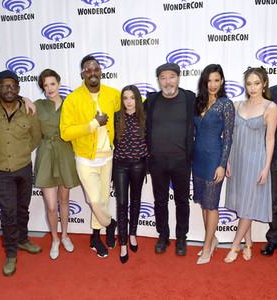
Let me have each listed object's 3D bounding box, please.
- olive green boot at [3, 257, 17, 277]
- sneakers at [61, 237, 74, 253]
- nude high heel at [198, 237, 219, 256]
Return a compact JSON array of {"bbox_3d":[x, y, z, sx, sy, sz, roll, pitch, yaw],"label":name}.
[{"bbox_3d":[-1.164,1.014,2.738,0.110,0.130,0.295,-4,10,-15],"label":"olive green boot"},{"bbox_3d":[-0.737,0.961,3.117,0.095,0.095,0.265,-6,10,-26],"label":"sneakers"},{"bbox_3d":[0.679,0.940,2.935,0.235,0.140,0.080,-5,10,-25],"label":"nude high heel"}]

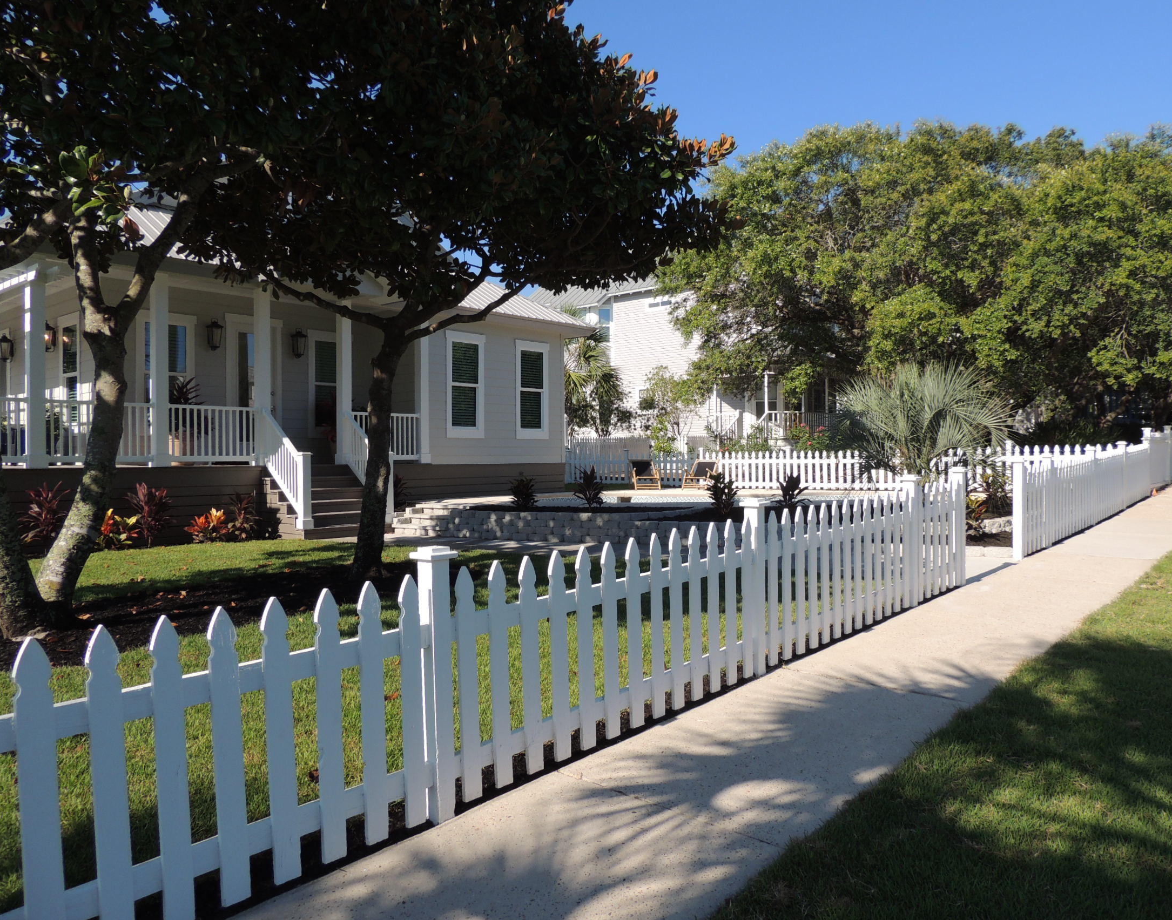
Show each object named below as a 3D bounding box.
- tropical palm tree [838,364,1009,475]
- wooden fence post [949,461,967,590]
[{"bbox_3d":[4.970,-0.360,12.500,2.550,2.100,2.500,-1,0,22],"label":"tropical palm tree"},{"bbox_3d":[3.450,0.620,7.870,0.120,1.100,0.120,-1,0,42],"label":"wooden fence post"}]

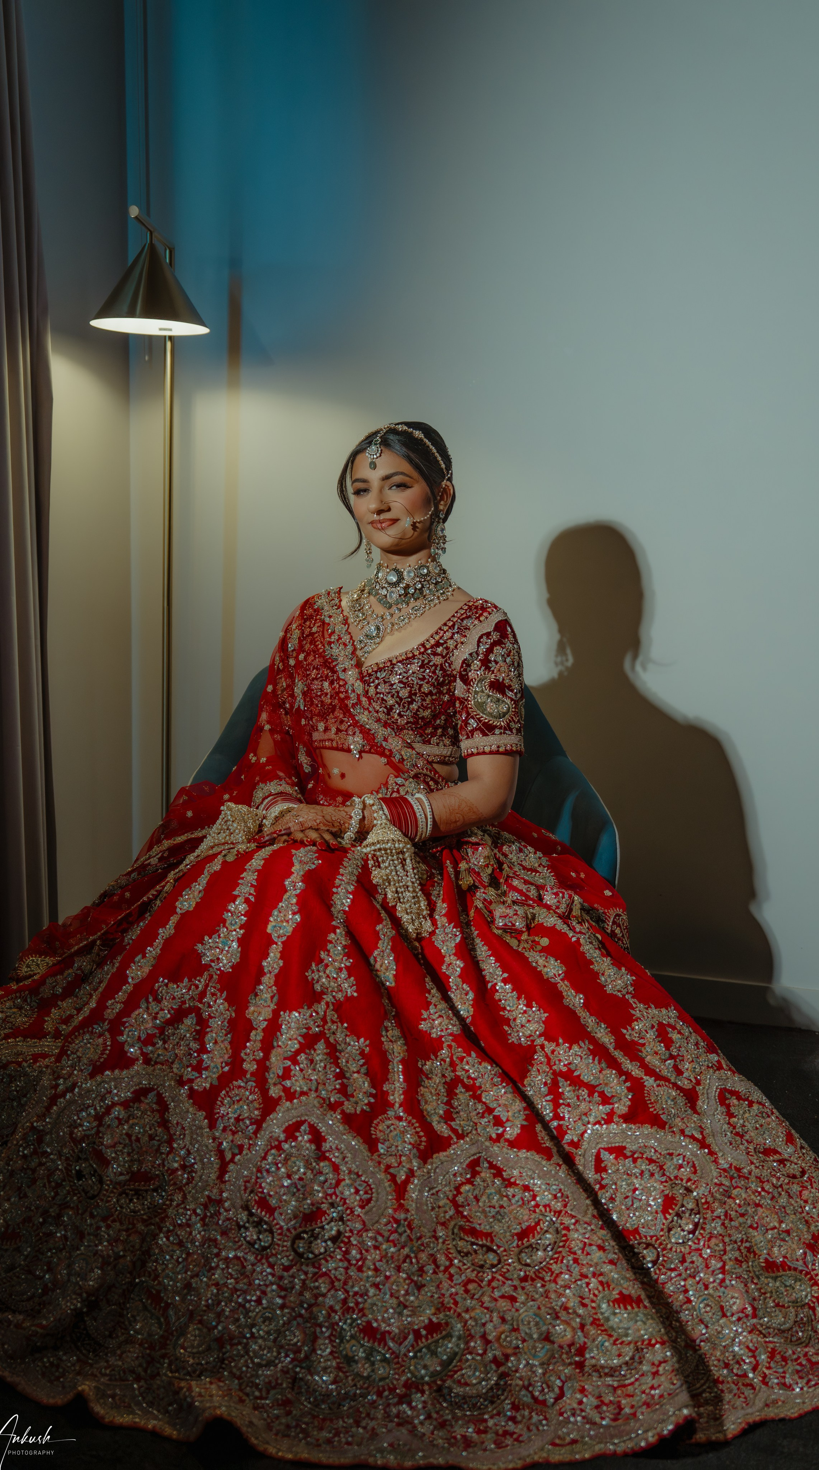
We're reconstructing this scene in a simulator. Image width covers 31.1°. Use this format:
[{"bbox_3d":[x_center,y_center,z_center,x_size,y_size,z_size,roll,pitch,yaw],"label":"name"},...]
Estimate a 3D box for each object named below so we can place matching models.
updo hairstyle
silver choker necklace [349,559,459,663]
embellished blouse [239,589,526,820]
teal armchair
[{"bbox_3d":[-0.022,-0.437,2.630,0.190,0.240,0.230,0,2,25],"label":"updo hairstyle"},{"bbox_3d":[-0.016,-0.216,2.540,0.165,0.175,0.145,0,2,27],"label":"silver choker necklace"},{"bbox_3d":[-0.046,-0.055,2.580,0.460,0.370,0.280,0,2,26],"label":"embellished blouse"},{"bbox_3d":[-0.035,0.310,2.550,0.760,0.840,0.720,0,2,8],"label":"teal armchair"}]

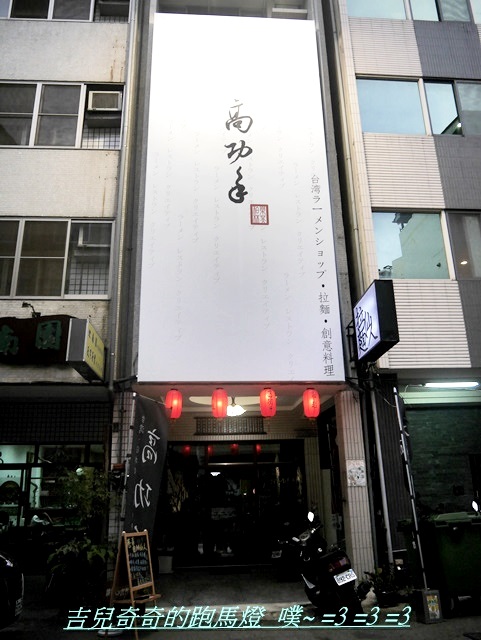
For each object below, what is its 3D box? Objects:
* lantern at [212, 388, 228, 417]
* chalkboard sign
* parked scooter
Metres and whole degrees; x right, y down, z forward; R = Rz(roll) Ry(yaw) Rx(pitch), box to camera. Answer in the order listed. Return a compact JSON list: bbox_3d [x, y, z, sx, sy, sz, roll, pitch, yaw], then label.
[{"bbox_3d":[-0.313,1.299,8.057,0.255,0.455,0.255,0,-19,-4],"label":"lantern"},{"bbox_3d":[-1.286,3.168,6.293,0.500,1.150,0.440,-11,-21,28],"label":"chalkboard sign"},{"bbox_3d":[1.133,3.376,7.197,0.660,1.180,1.750,-4,-18,-13],"label":"parked scooter"}]

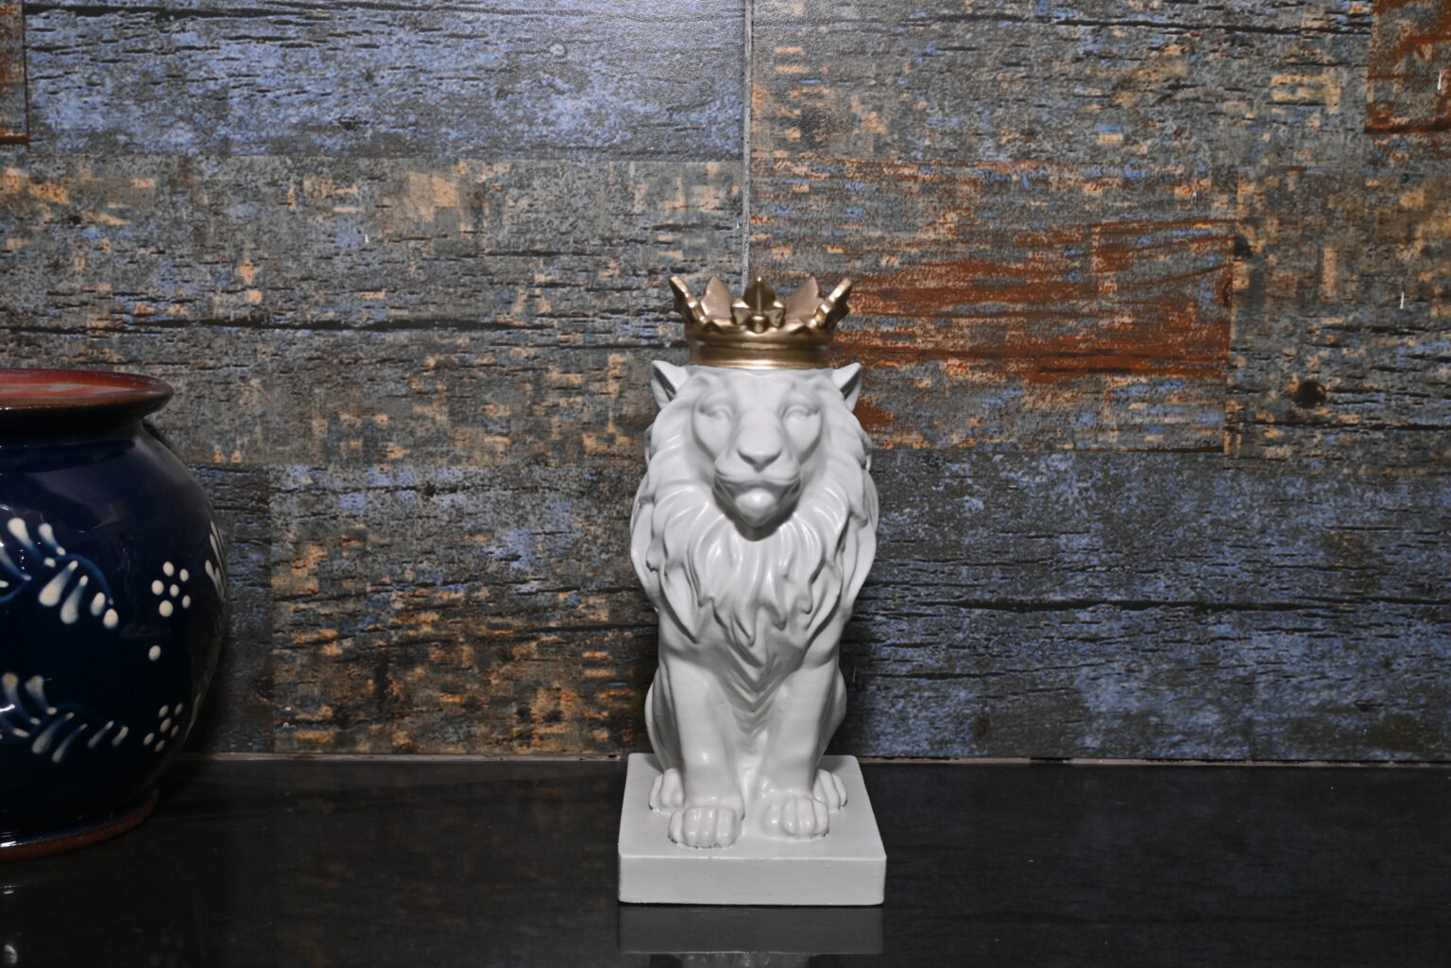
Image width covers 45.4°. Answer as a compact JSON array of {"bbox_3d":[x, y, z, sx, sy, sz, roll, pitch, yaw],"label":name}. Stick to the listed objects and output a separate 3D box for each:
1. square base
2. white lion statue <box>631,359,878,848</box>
[{"bbox_3d":[0.008,0.131,0.670,0.095,0.018,0.113,1,9,-1],"label":"square base"},{"bbox_3d":[0.011,0.038,0.655,0.093,0.171,0.098,1,9,-1],"label":"white lion statue"}]

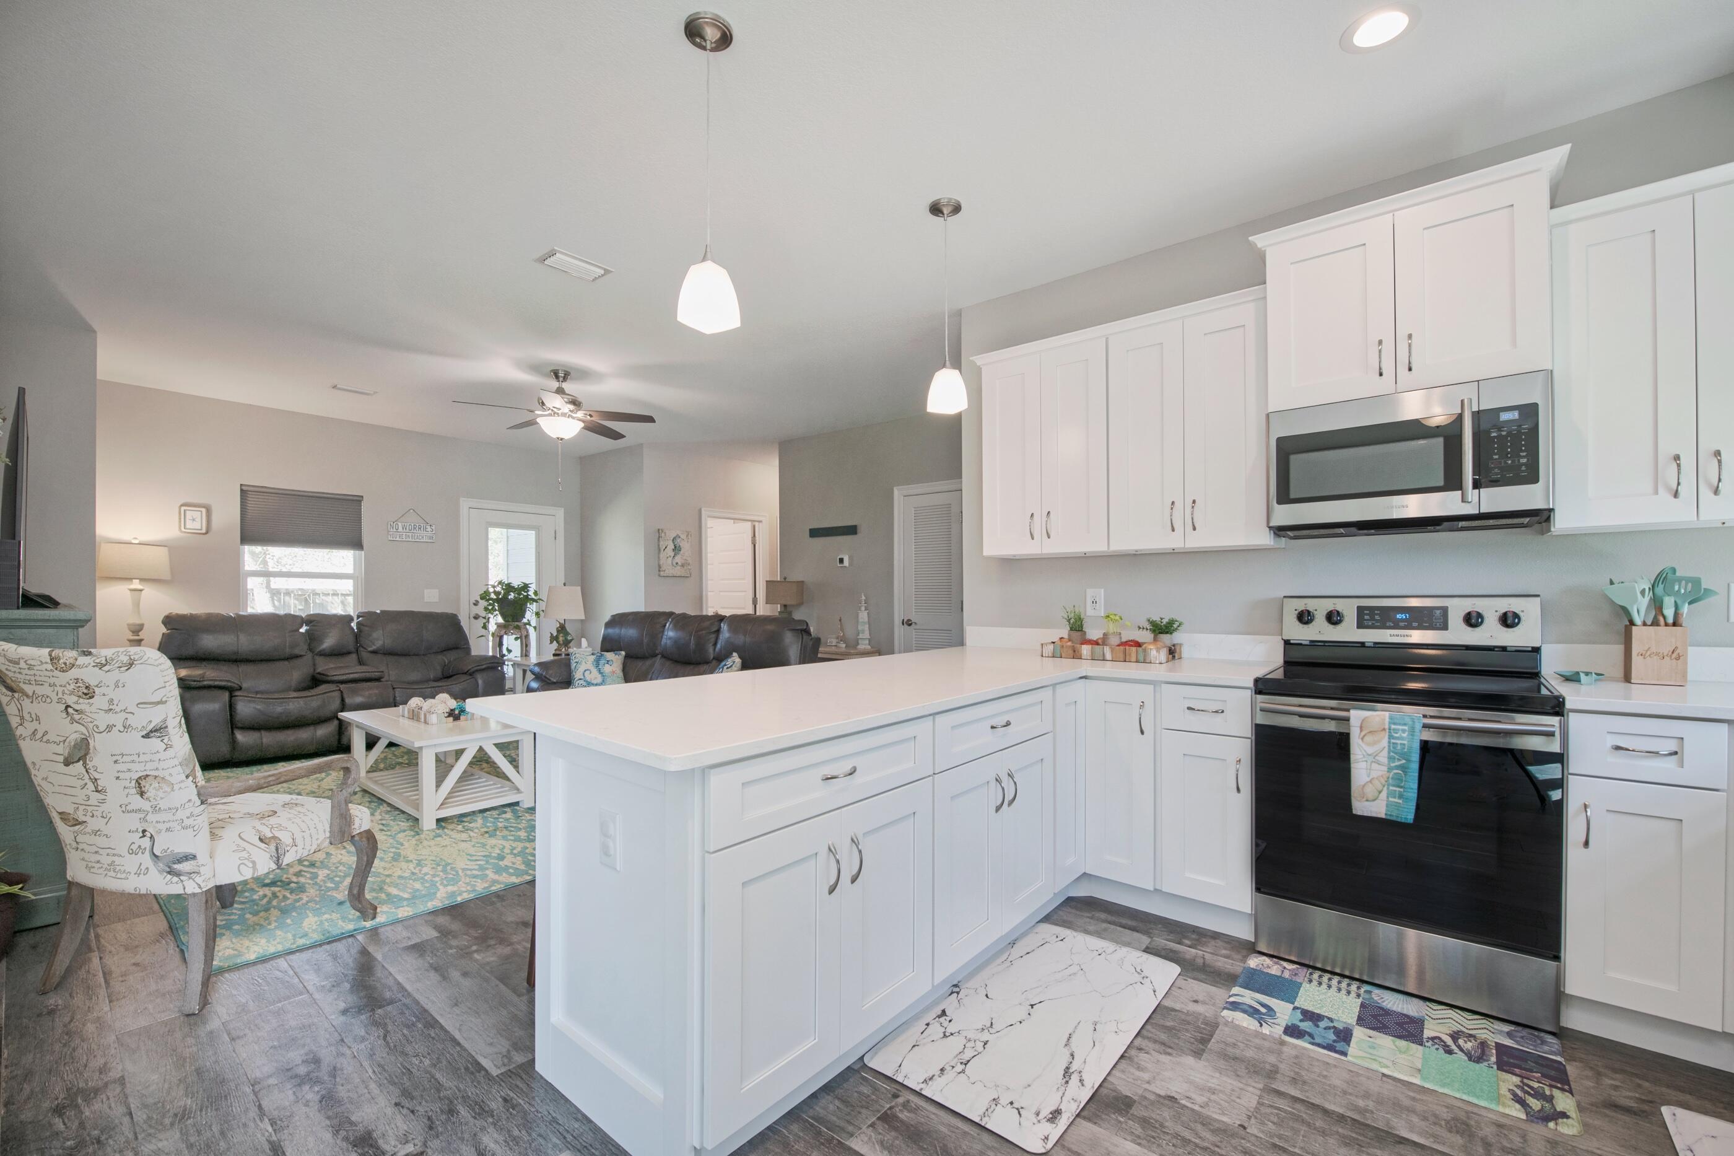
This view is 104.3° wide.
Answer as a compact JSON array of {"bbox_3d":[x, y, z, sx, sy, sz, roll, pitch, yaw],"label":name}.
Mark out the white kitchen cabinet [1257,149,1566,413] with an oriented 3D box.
[{"bbox_3d":[1.896,-0.950,2.418,0.830,0.645,0.420,-1,-1,41],"label":"white kitchen cabinet"}]

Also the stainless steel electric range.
[{"bbox_3d":[1.776,0.662,2.253,0.760,1.190,0.660,-1,-2,41],"label":"stainless steel electric range"}]

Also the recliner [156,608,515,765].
[{"bbox_3d":[-4.247,0.827,5.513,0.970,1.030,2.070,-1,-1,41],"label":"recliner"}]

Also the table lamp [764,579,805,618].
[{"bbox_3d":[-0.809,0.312,6.600,0.380,0.600,0.230,-1,-1,41],"label":"table lamp"}]

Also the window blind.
[{"bbox_3d":[-4.813,-0.499,5.778,0.060,0.490,0.810,-1,-1,41],"label":"window blind"}]

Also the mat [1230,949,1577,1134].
[{"bbox_3d":[1.427,1.243,1.859,0.755,0.012,0.430,-1,-2,41],"label":"mat"}]

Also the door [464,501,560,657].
[{"bbox_3d":[-3.749,0.295,7.116,0.120,2.130,1.000,-1,-1,41],"label":"door"}]

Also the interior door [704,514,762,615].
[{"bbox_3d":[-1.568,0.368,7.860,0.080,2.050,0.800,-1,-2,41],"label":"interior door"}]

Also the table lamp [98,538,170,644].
[{"bbox_3d":[-5.229,0.122,4.821,0.390,0.820,0.390,-1,-2,41],"label":"table lamp"}]

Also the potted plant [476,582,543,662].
[{"bbox_3d":[-3.421,0.395,6.450,0.580,0.760,0.600,-1,-1,41],"label":"potted plant"}]

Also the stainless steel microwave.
[{"bbox_3d":[1.858,-0.399,2.359,0.760,0.425,0.390,-1,-2,41],"label":"stainless steel microwave"}]

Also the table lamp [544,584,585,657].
[{"bbox_3d":[-2.756,0.386,6.150,0.375,0.650,0.375,-1,-1,41],"label":"table lamp"}]

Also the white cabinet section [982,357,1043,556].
[{"bbox_3d":[0.786,-0.565,3.306,0.303,0.913,0.322,-1,-2,40],"label":"white cabinet section"}]

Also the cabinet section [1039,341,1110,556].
[{"bbox_3d":[1.019,-0.570,3.110,0.307,0.913,0.322,-1,-2,40],"label":"cabinet section"}]

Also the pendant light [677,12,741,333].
[{"bbox_3d":[-0.432,-1.103,1.821,0.130,0.840,0.130,-1,-2,41],"label":"pendant light"}]

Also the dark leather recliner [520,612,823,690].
[{"bbox_3d":[-1.456,0.812,4.806,2.200,1.040,0.970,-1,-1,41],"label":"dark leather recliner"}]

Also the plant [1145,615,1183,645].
[{"bbox_3d":[1.290,0.251,2.941,0.150,0.180,0.130,-1,-2,41],"label":"plant"}]

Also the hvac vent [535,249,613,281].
[{"bbox_3d":[-1.389,-1.476,3.209,0.200,0.020,0.300,-1,-2,41],"label":"hvac vent"}]

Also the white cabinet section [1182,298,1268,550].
[{"bbox_3d":[1.486,-0.579,2.717,0.303,0.913,0.322,-1,-2,40],"label":"white cabinet section"}]

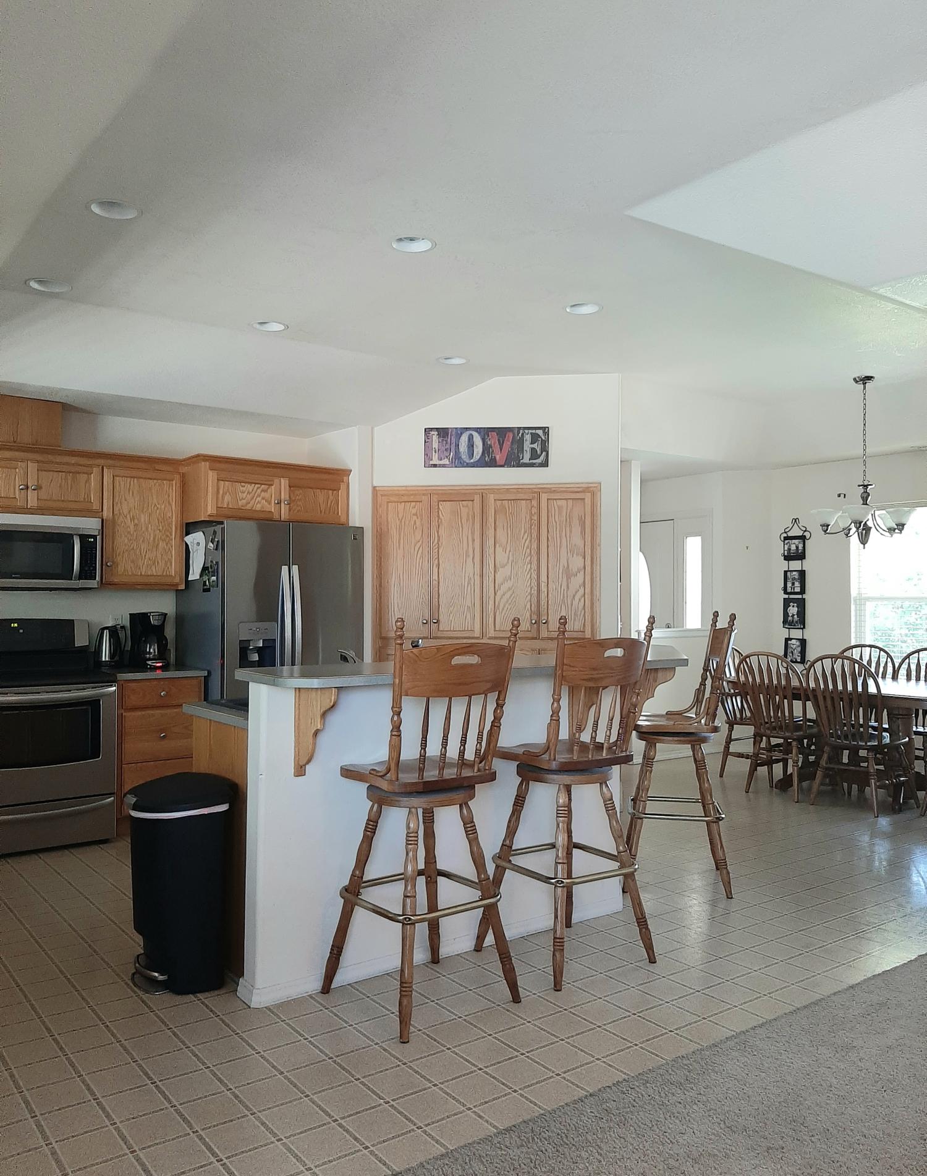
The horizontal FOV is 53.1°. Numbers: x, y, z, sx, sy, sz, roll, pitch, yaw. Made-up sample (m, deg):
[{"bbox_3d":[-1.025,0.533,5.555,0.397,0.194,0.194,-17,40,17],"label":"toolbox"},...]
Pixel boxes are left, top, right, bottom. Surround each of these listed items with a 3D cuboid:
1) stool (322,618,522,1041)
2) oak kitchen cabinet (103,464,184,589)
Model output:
[{"bbox_3d":[-0.140,0.727,3.049,0.470,1.245,0.550,1,-1,-34],"label":"stool"},{"bbox_3d":[-1.979,-0.356,5.607,0.480,0.715,0.340,1,-1,-37],"label":"oak kitchen cabinet"}]

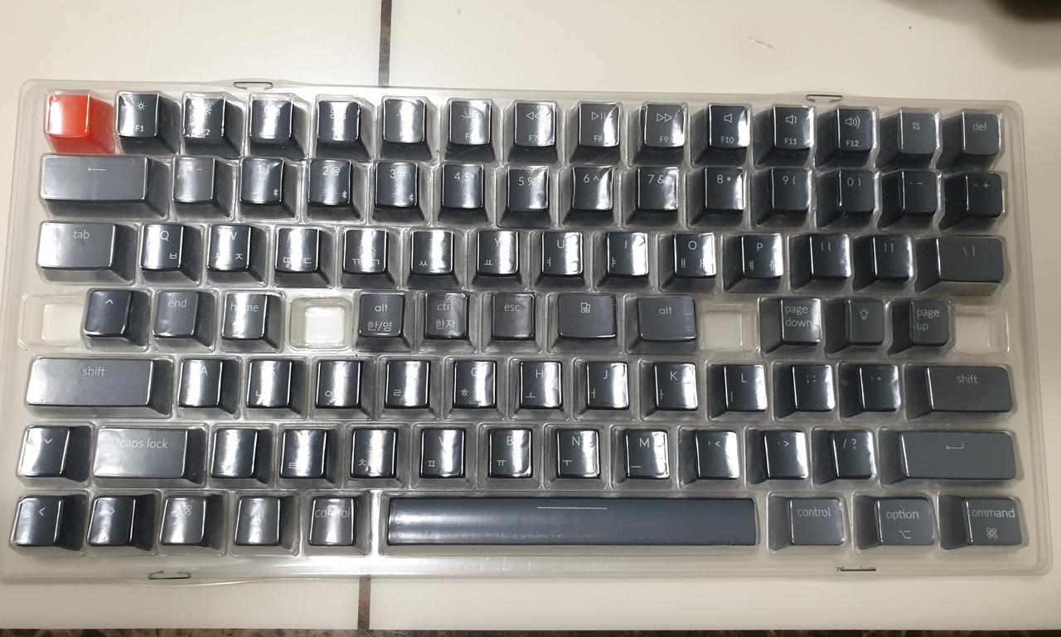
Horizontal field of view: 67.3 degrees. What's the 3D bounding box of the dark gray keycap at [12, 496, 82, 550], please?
[{"bbox_3d":[-0.148,0.062,0.243,0.018,0.010,0.018,1,82,-3],"label":"dark gray keycap"}]

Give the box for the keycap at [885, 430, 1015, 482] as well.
[{"bbox_3d":[0.137,0.045,0.259,0.042,0.009,0.018,1,81,-3],"label":"keycap"}]

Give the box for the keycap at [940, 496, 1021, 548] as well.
[{"bbox_3d":[0.147,0.066,0.257,0.023,0.009,0.018,1,81,-3],"label":"keycap"}]

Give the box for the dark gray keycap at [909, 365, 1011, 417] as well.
[{"bbox_3d":[0.143,0.024,0.263,0.033,0.010,0.018,1,82,-3],"label":"dark gray keycap"}]

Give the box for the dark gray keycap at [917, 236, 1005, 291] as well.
[{"bbox_3d":[0.146,-0.018,0.268,0.028,0.009,0.018,1,82,-3],"label":"dark gray keycap"}]

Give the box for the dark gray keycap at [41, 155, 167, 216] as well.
[{"bbox_3d":[-0.137,-0.043,0.255,0.037,0.011,0.018,1,82,-3],"label":"dark gray keycap"}]

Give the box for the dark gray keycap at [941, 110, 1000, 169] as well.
[{"bbox_3d":[0.150,-0.060,0.270,0.018,0.011,0.018,1,82,-3],"label":"dark gray keycap"}]

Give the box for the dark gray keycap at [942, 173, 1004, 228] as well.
[{"bbox_3d":[0.150,-0.040,0.268,0.018,0.011,0.018,1,83,-3],"label":"dark gray keycap"}]

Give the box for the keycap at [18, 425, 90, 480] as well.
[{"bbox_3d":[-0.147,0.042,0.244,0.018,0.009,0.018,1,82,-3],"label":"keycap"}]

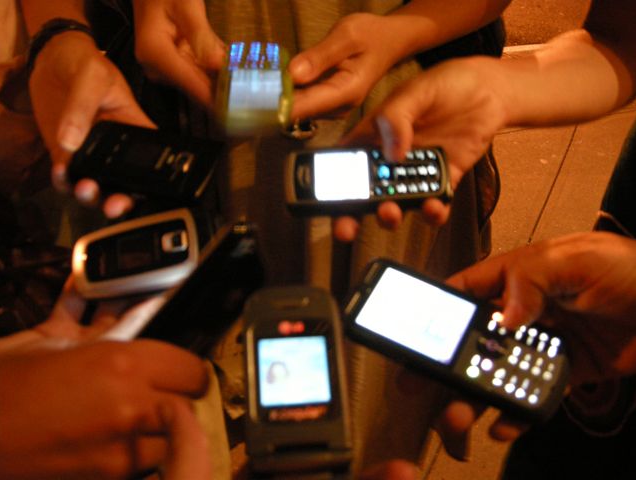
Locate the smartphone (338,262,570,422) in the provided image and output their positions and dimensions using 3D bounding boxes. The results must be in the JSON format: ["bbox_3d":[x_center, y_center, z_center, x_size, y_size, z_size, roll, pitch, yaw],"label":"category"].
[{"bbox_3d":[0.071,0.050,0.341,0.110,0.015,0.048,23,57,12],"label":"smartphone"}]

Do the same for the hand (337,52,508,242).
[{"bbox_3d":[0.072,-0.064,0.452,0.085,0.065,0.130,36,67,21],"label":"hand"}]

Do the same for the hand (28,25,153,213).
[{"bbox_3d":[-0.166,-0.085,0.475,0.086,0.070,0.125,-6,61,-3],"label":"hand"}]

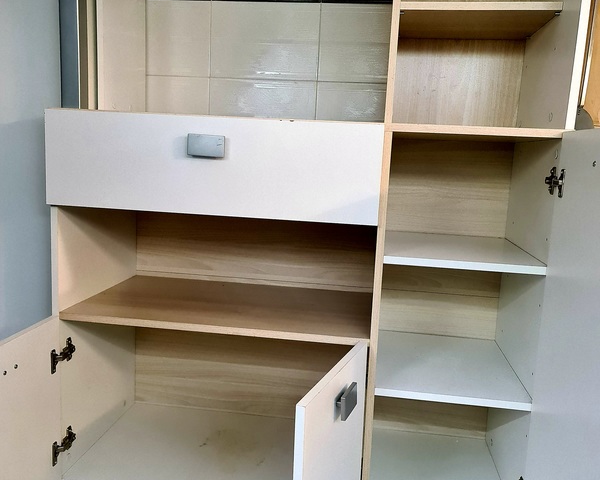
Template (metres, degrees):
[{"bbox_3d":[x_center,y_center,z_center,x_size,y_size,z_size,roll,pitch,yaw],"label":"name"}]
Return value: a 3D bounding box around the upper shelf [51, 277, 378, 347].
[{"bbox_3d":[-0.161,0.157,1.397,0.667,0.016,0.399,4,9,7],"label":"upper shelf"}]

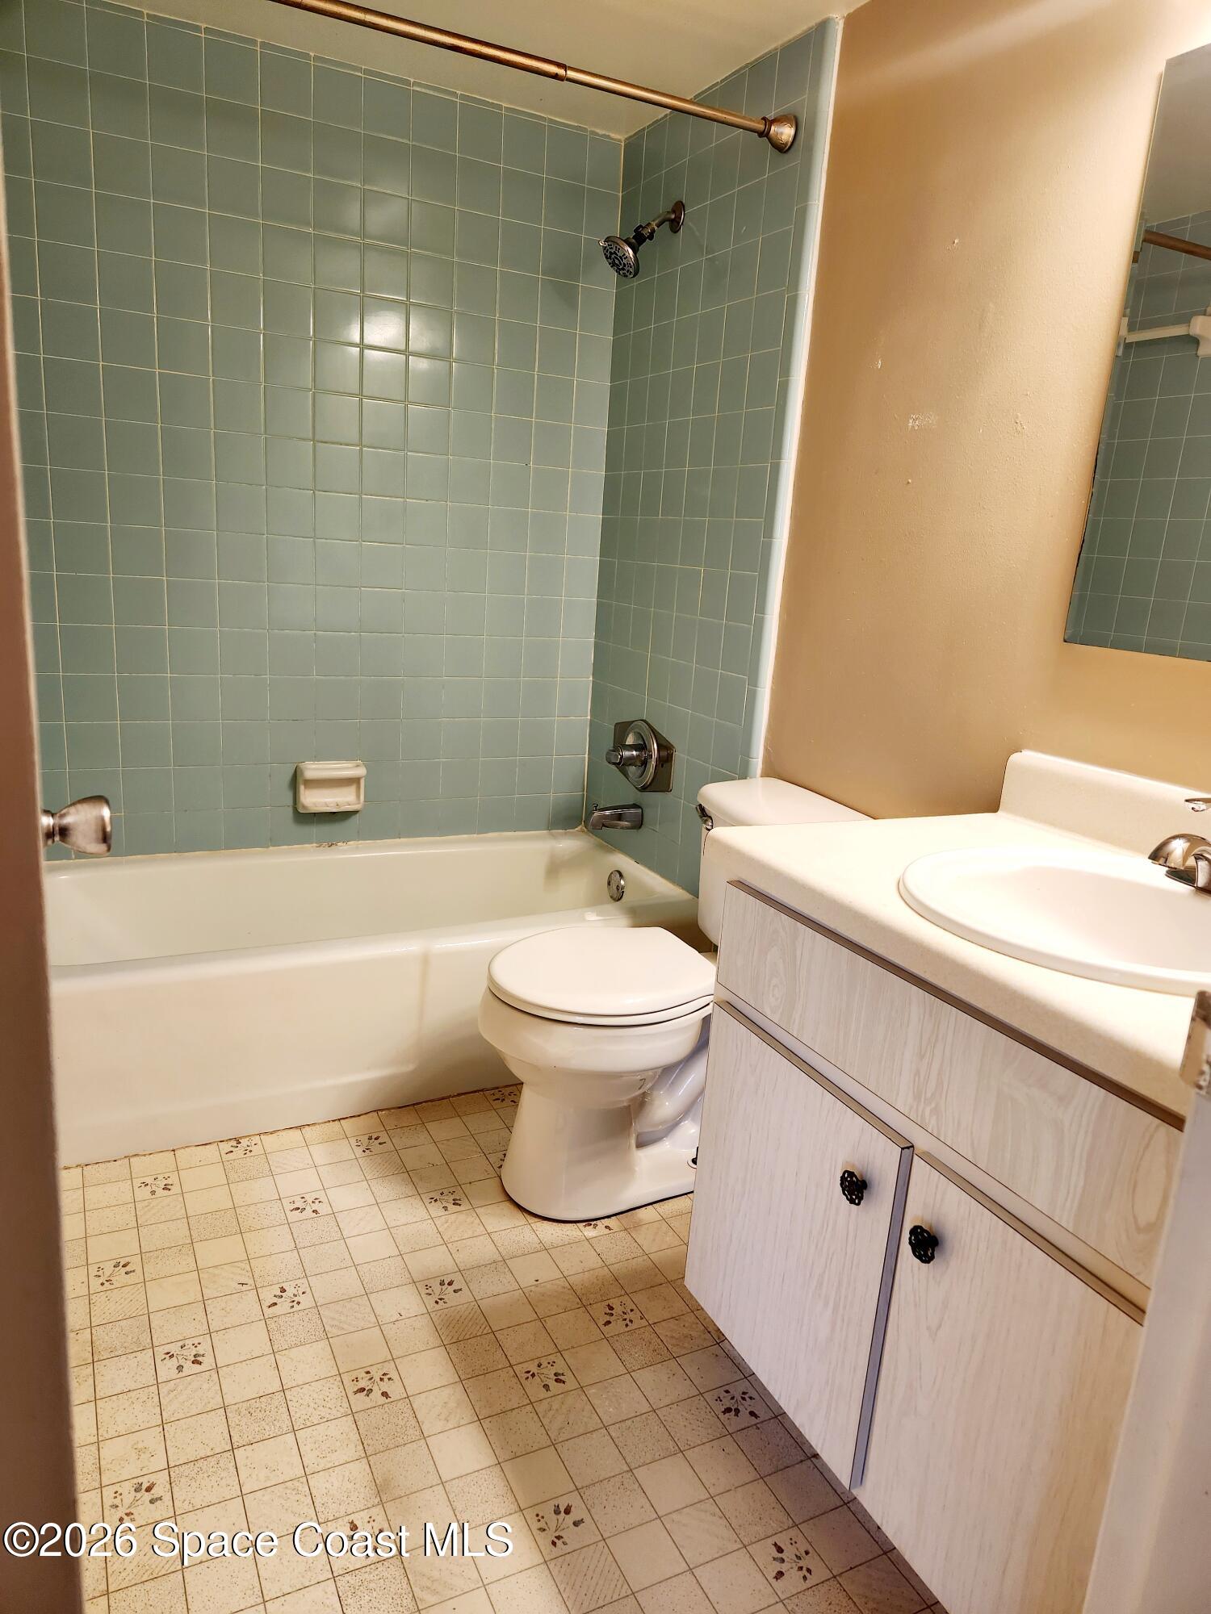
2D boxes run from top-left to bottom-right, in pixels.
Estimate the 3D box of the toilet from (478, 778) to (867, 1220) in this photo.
[{"bbox_3d":[0.104,0.343,1.946,0.715,0.690,0.450,-3,16,-27],"label":"toilet"}]

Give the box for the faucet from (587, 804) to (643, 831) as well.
[{"bbox_3d":[0.019,0.027,2.731,0.140,0.066,0.060,-3,16,-27],"label":"faucet"}]

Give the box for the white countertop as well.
[{"bbox_3d":[0.572,0.135,1.201,0.577,0.068,0.845,-3,16,-27],"label":"white countertop"}]

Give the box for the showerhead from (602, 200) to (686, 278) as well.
[{"bbox_3d":[0.076,-1.279,2.400,0.203,0.176,0.086,-3,16,-27],"label":"showerhead"}]

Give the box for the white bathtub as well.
[{"bbox_3d":[-0.588,0.352,2.432,1.524,0.340,0.745,-3,16,-27],"label":"white bathtub"}]

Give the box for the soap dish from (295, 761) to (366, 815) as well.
[{"bbox_3d":[-0.683,-0.046,2.669,0.166,0.120,0.056,-3,16,-27],"label":"soap dish"}]

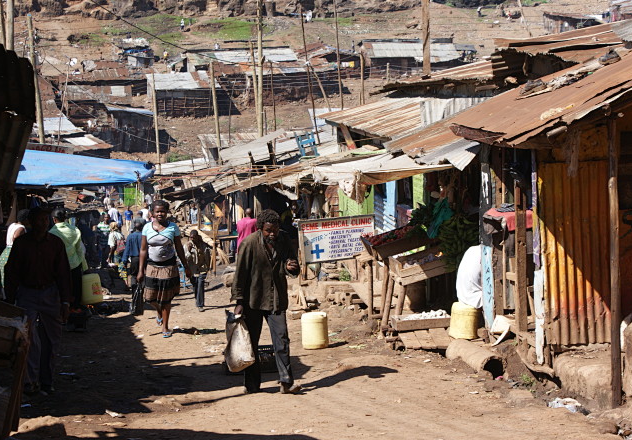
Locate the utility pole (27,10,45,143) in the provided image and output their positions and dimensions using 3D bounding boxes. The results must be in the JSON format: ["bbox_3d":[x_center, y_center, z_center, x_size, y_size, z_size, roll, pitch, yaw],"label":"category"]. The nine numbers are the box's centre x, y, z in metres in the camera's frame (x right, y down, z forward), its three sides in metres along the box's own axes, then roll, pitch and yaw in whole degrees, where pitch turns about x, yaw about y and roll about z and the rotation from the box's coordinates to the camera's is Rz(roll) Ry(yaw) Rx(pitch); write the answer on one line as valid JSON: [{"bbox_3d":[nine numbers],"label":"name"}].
[{"bbox_3d":[-9.550,-3.310,52.000,0.160,7.600,0.160,-6,1,0],"label":"utility pole"}]

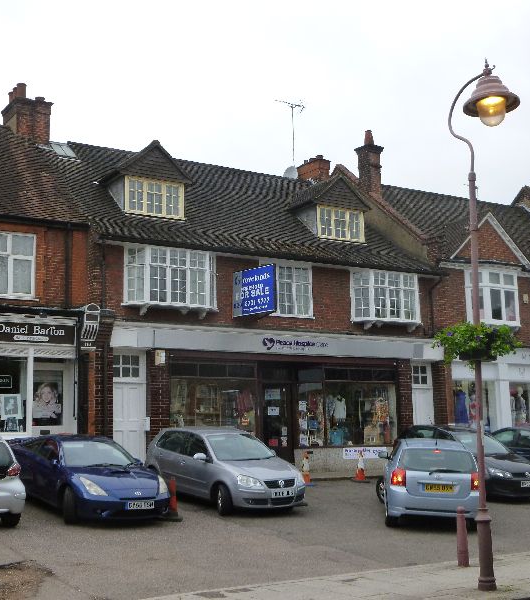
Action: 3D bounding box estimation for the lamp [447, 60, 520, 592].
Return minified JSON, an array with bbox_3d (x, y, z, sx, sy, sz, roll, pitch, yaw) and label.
[{"bbox_3d":[2.649,0.188,9.846,0.720,6.288,1.200,5,-10,-28],"label":"lamp"}]

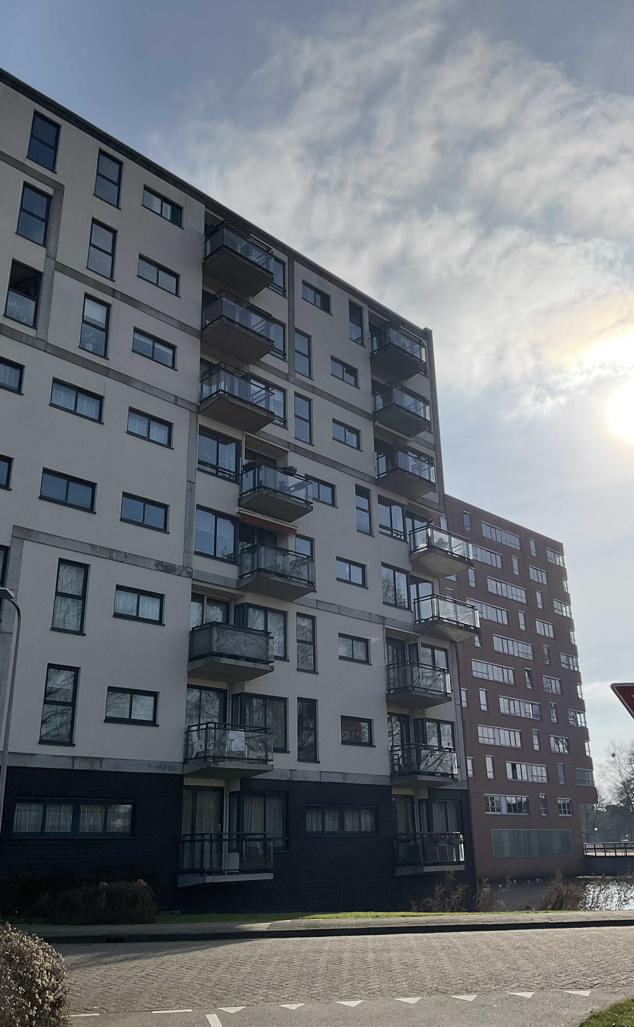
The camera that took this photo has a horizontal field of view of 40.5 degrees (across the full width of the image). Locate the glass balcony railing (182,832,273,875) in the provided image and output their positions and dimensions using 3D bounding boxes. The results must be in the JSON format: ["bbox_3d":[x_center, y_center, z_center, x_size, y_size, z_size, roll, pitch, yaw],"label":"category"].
[{"bbox_3d":[-2.380,8.979,22.674,2.260,1.000,1.130,19,-29,-42],"label":"glass balcony railing"}]

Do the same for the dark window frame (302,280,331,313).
[{"bbox_3d":[-0.024,-8.314,33.243,0.130,0.878,1.550,-21,-29,41],"label":"dark window frame"}]

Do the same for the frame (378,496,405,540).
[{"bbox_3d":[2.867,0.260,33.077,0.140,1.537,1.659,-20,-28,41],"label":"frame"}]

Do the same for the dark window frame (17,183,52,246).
[{"bbox_3d":[-8.006,-8.398,24.314,0.120,1.814,0.869,-20,-28,41],"label":"dark window frame"}]

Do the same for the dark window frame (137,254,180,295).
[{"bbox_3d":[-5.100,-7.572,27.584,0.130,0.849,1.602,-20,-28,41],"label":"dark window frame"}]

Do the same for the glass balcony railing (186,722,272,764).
[{"bbox_3d":[-2.508,6.778,25.100,1.102,1.051,2.451,-20,-28,41],"label":"glass balcony railing"}]

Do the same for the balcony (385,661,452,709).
[{"bbox_3d":[3.572,6.037,30.175,1.093,1.298,2.246,-21,-29,41],"label":"balcony"}]

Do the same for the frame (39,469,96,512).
[{"bbox_3d":[-6.997,-0.614,24.229,0.140,0.937,1.720,-20,-28,41],"label":"frame"}]

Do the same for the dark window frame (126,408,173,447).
[{"bbox_3d":[-4.934,-2.513,25.430,0.130,0.870,1.600,-21,-29,41],"label":"dark window frame"}]

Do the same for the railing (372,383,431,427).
[{"bbox_3d":[3.383,-4.218,34.061,1.030,1.000,2.220,-20,-28,41],"label":"railing"}]

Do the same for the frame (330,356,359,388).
[{"bbox_3d":[1.058,-5.331,32.621,1.532,0.825,0.130,19,-29,-41],"label":"frame"}]

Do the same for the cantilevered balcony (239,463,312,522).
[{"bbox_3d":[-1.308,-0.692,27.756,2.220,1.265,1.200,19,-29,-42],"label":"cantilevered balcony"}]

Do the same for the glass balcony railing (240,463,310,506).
[{"bbox_3d":[-1.249,-0.788,27.445,2.243,0.827,1.077,19,-29,-41],"label":"glass balcony railing"}]

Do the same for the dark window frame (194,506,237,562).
[{"bbox_3d":[-3.045,0.668,25.827,1.571,1.552,0.130,19,-29,-41],"label":"dark window frame"}]

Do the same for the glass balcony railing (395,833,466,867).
[{"bbox_3d":[3.657,10.881,27.986,2.153,0.917,1.077,19,-29,-41],"label":"glass balcony railing"}]

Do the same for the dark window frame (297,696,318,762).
[{"bbox_3d":[-0.291,6.701,26.599,0.130,1.877,0.886,-21,-29,41],"label":"dark window frame"}]

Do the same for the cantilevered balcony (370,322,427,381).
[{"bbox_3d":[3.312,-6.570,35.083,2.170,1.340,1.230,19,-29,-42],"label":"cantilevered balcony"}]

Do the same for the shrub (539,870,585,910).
[{"bbox_3d":[5.035,7.775,17.700,0.820,0.920,0.800,-1,-21,0],"label":"shrub"}]

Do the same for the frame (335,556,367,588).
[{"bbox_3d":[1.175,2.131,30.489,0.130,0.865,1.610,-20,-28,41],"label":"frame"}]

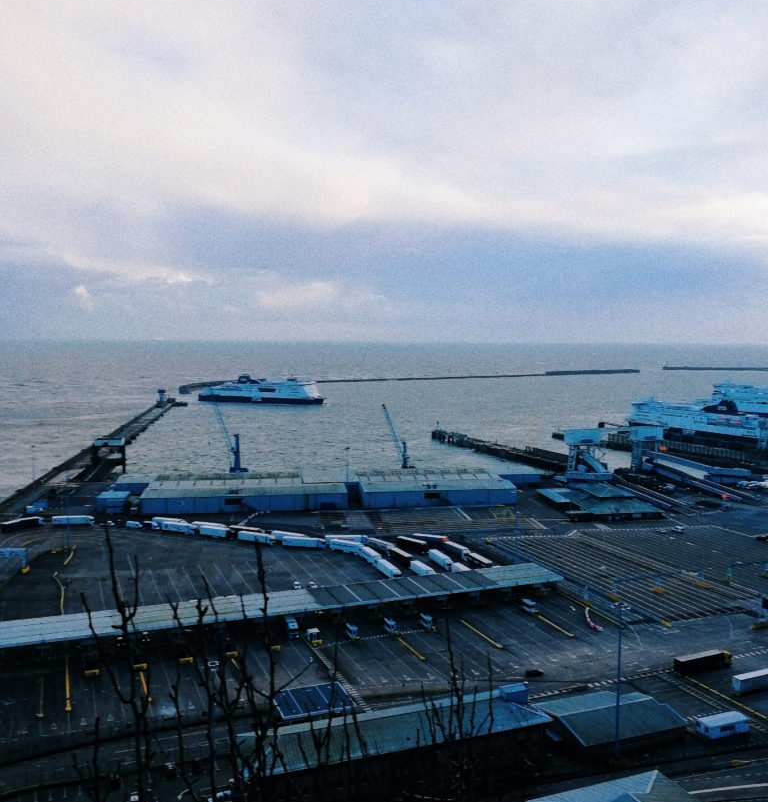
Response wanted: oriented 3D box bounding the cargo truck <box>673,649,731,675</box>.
[{"bbox_3d":[79.730,65.300,199.370,16.500,4.000,2.550,-2,5,-25],"label":"cargo truck"}]

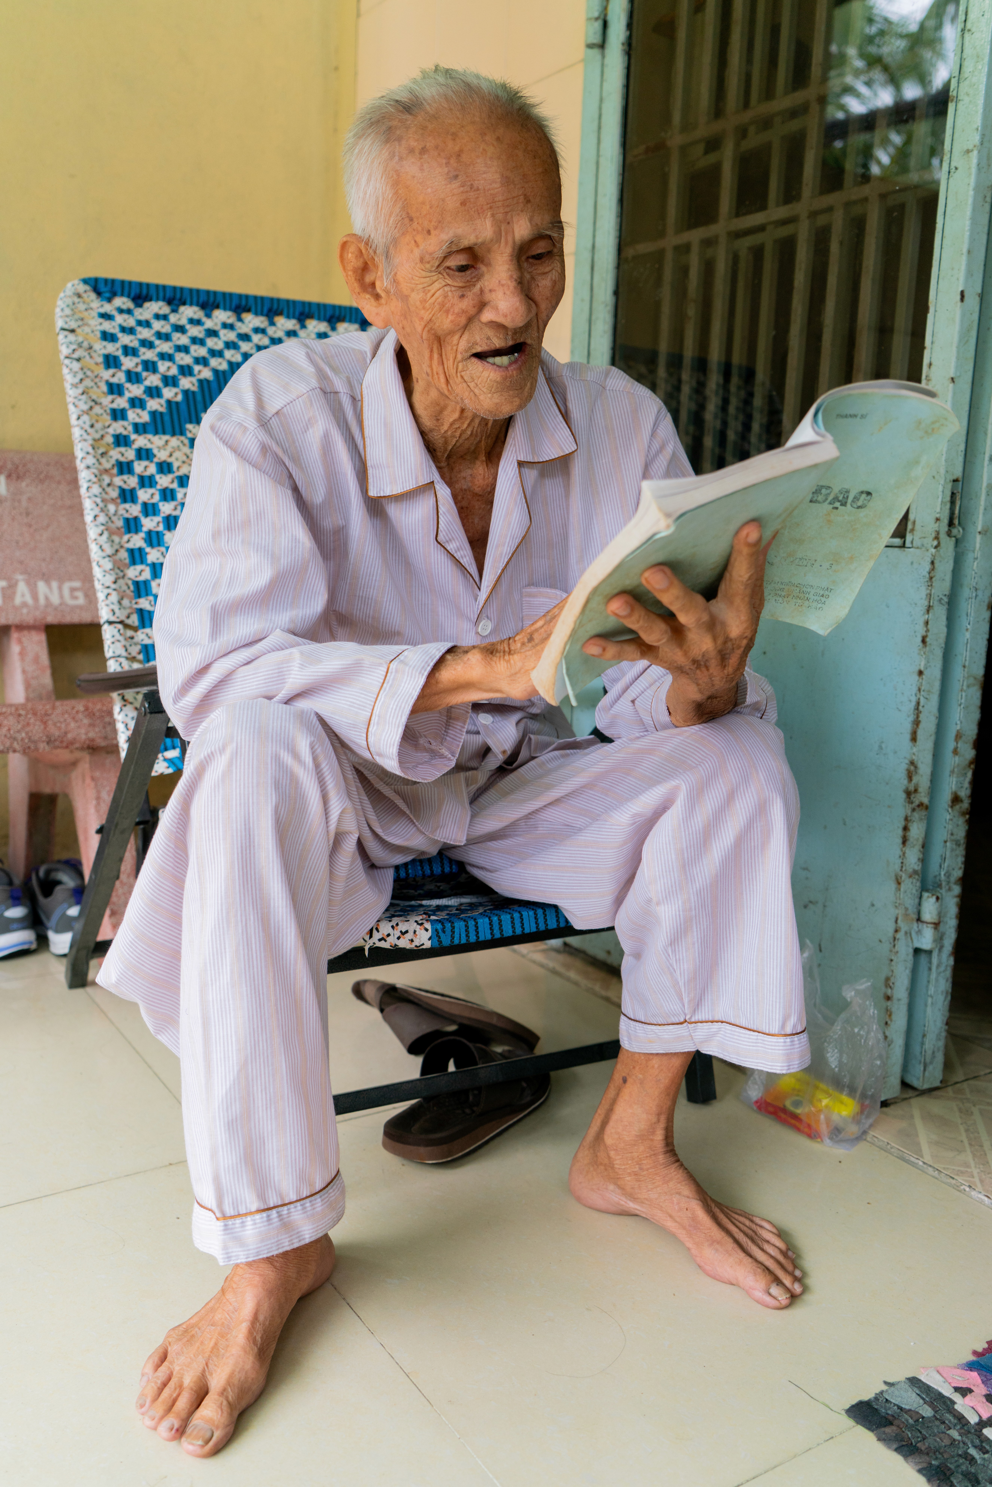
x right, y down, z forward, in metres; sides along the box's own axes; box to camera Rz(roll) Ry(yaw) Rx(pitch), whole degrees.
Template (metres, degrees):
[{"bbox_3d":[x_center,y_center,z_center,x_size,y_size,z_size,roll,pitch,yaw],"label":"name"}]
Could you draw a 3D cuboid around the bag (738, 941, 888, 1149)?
[{"bbox_3d":[0.369,0.338,1.389,0.090,0.188,0.140,-4,12,-33],"label":"bag"}]

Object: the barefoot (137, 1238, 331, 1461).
[{"bbox_3d":[-0.190,0.430,0.972,0.099,0.100,0.241,6,10,20],"label":"barefoot"}]

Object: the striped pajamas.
[{"bbox_3d":[-0.048,0.003,1.218,0.660,0.790,0.555,-1,10,-21],"label":"striped pajamas"}]

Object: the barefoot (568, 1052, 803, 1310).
[{"bbox_3d":[0.175,0.386,1.138,0.242,0.160,0.100,10,12,38],"label":"barefoot"}]

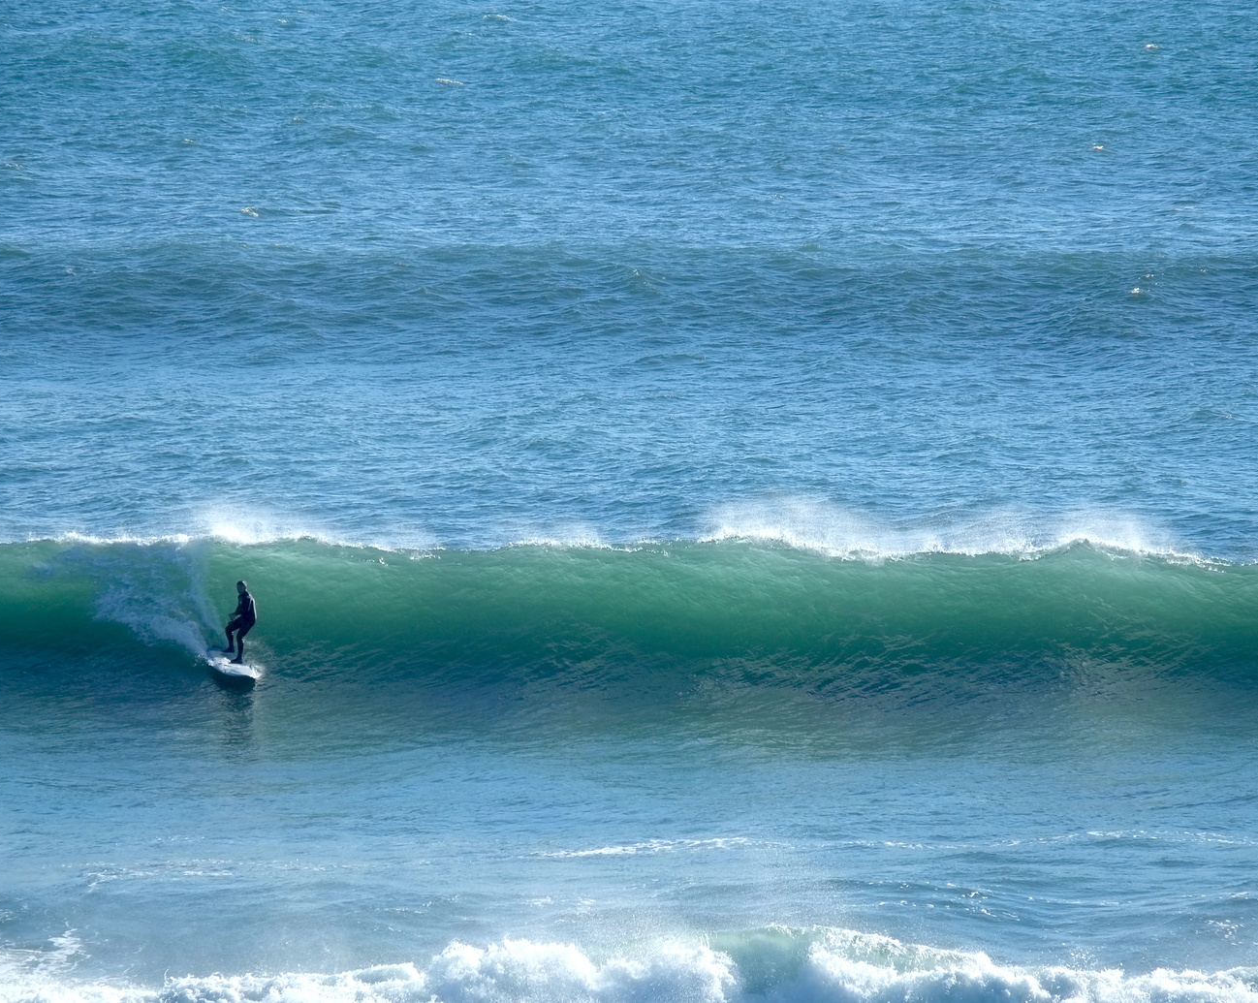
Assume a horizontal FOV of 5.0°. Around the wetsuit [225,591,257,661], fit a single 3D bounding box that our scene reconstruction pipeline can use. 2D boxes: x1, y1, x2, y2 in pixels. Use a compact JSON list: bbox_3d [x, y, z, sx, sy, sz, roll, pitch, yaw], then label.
[{"bbox_3d":[-7.621,2.432,283.000,0.550,1.310,0.660,-4,8,-32],"label":"wetsuit"}]

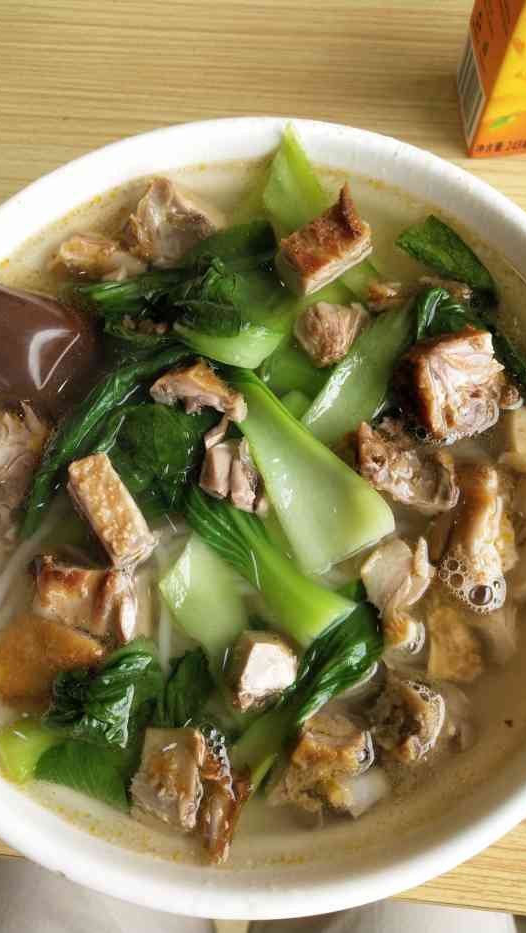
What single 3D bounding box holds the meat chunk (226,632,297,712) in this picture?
[{"bbox_3d":[0.000,0.054,0.213,0.017,0.018,0.021,12,73,5],"label":"meat chunk"}]

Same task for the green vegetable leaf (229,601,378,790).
[{"bbox_3d":[0.011,0.061,0.215,0.018,0.016,0.055,42,81,11],"label":"green vegetable leaf"}]

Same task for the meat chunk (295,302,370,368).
[{"bbox_3d":[0.020,-0.042,0.238,0.021,0.018,0.018,-33,76,-7],"label":"meat chunk"}]

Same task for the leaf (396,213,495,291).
[{"bbox_3d":[0.058,-0.065,0.247,0.032,0.010,0.014,35,79,11],"label":"leaf"}]

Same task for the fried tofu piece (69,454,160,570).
[{"bbox_3d":[-0.040,0.012,0.218,0.011,0.013,0.030,-27,77,-4],"label":"fried tofu piece"}]

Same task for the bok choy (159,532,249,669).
[{"bbox_3d":[-0.016,0.036,0.218,0.017,0.012,0.031,-23,76,-3],"label":"bok choy"}]

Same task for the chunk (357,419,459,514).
[{"bbox_3d":[0.041,0.001,0.230,0.033,0.020,0.019,26,77,9],"label":"chunk"}]

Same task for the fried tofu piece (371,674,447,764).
[{"bbox_3d":[0.037,0.064,0.207,0.017,0.016,0.019,-8,76,0],"label":"fried tofu piece"}]

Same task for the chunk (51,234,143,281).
[{"bbox_3d":[-0.051,-0.064,0.251,0.027,0.018,0.015,16,76,7],"label":"chunk"}]

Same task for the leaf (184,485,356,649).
[{"bbox_3d":[0.002,0.027,0.215,0.056,0.015,0.018,42,81,11],"label":"leaf"}]

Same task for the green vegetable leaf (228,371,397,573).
[{"bbox_3d":[0.014,0.002,0.230,0.026,0.016,0.061,-30,77,-6],"label":"green vegetable leaf"}]

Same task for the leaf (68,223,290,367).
[{"bbox_3d":[-0.023,-0.050,0.235,0.064,0.019,0.033,6,76,4],"label":"leaf"}]

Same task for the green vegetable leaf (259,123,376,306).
[{"bbox_3d":[0.013,-0.078,0.252,0.021,0.022,0.059,-26,75,-5],"label":"green vegetable leaf"}]

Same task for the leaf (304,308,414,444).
[{"bbox_3d":[0.028,-0.029,0.245,0.020,0.014,0.051,35,79,9],"label":"leaf"}]

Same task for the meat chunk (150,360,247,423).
[{"bbox_3d":[-0.017,-0.021,0.224,0.027,0.012,0.013,12,77,5],"label":"meat chunk"}]

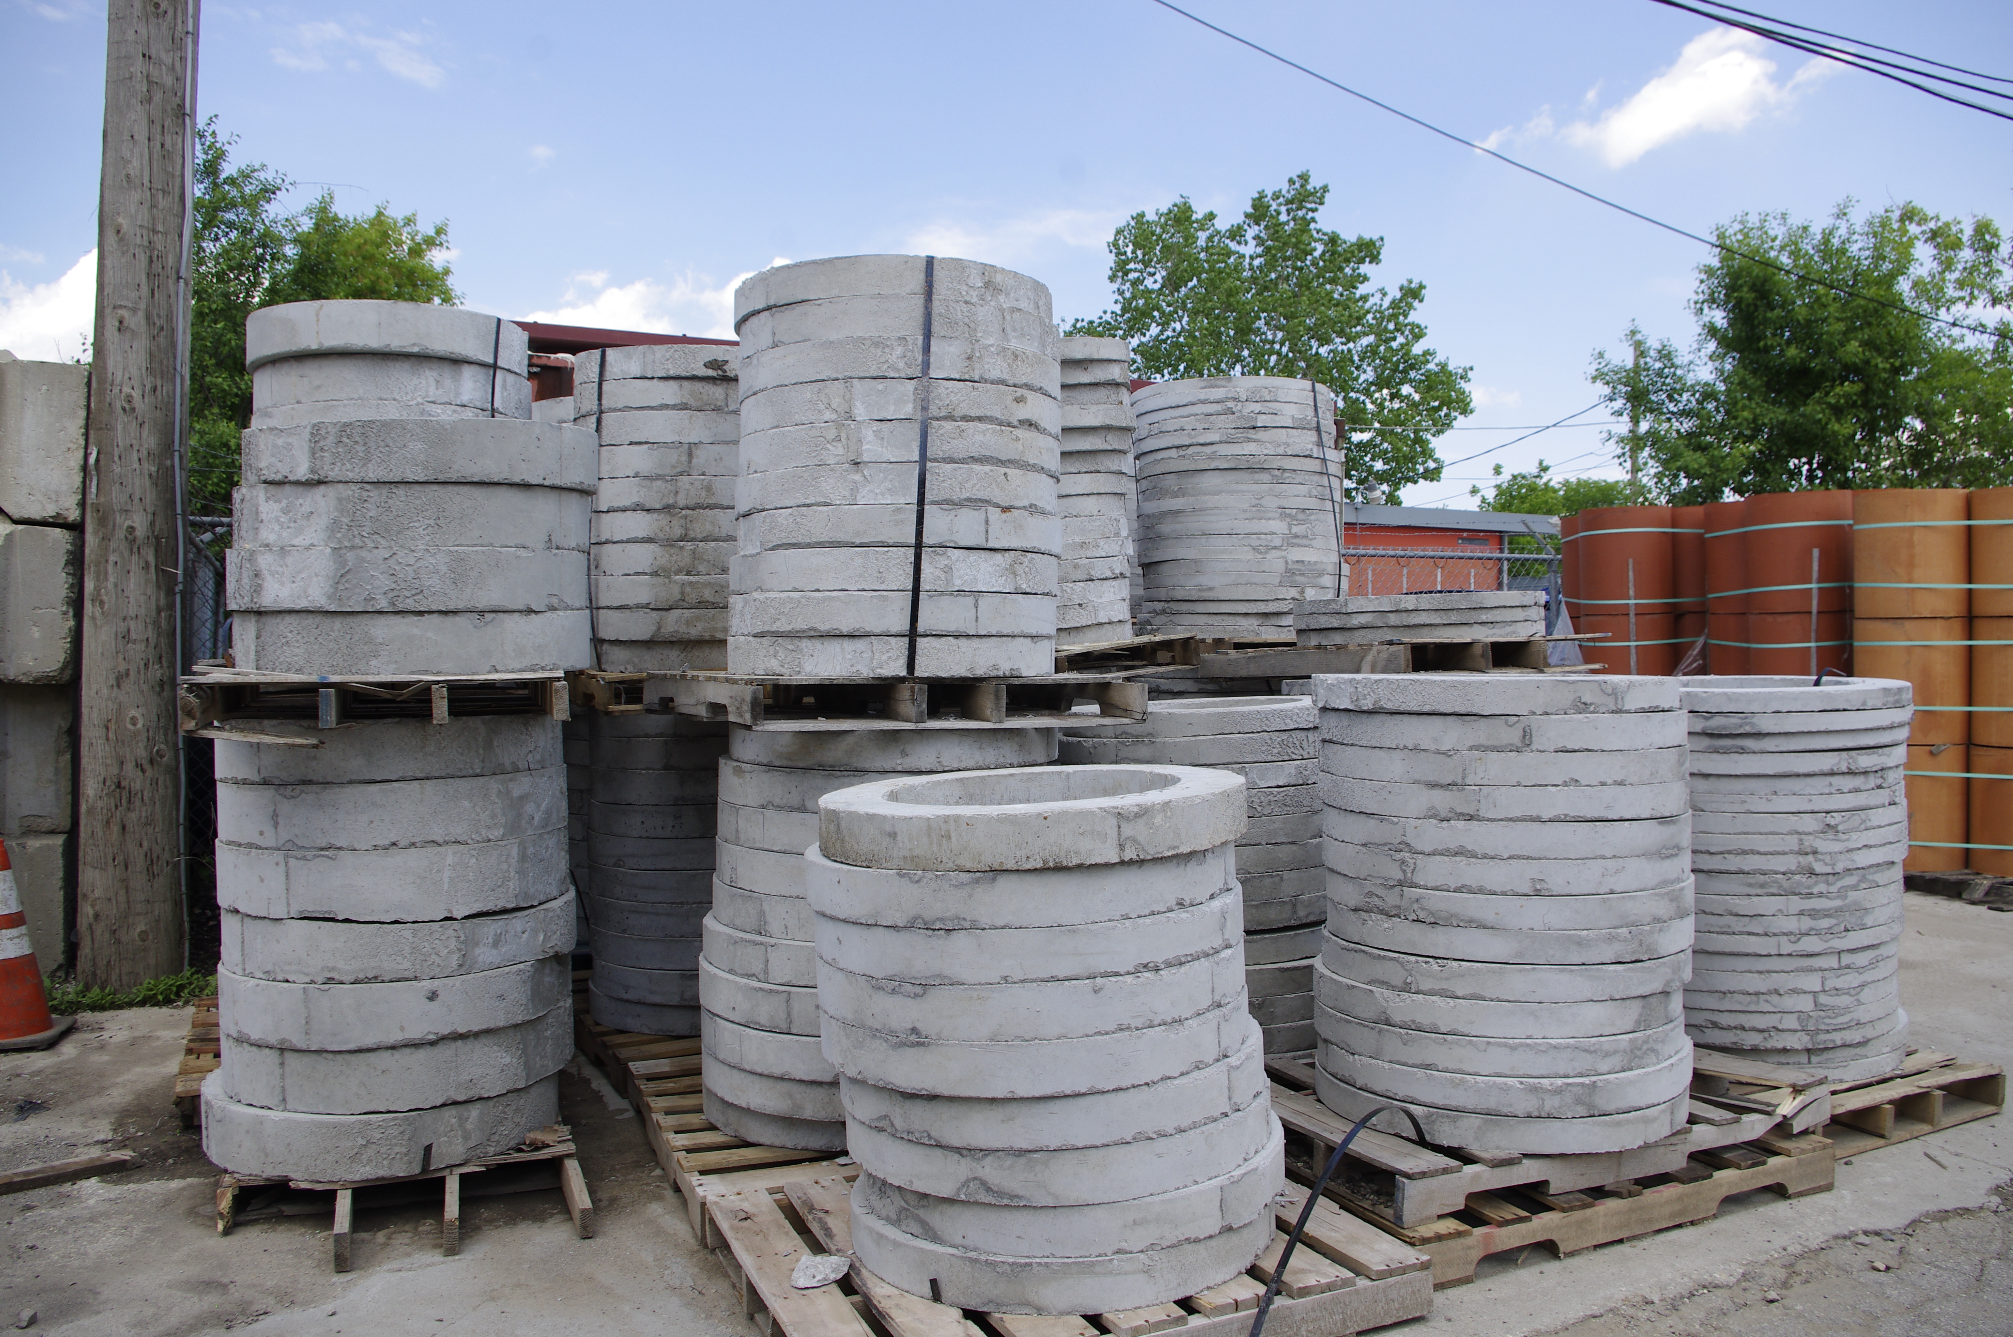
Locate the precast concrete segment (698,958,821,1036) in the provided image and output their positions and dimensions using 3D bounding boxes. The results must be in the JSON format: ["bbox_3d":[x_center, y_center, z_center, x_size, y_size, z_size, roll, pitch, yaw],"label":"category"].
[{"bbox_3d":[-0.348,0.784,3.884,0.860,0.107,0.860,-1,1,0],"label":"precast concrete segment"}]

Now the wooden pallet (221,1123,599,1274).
[{"bbox_3d":[-1.600,1.303,4.028,0.850,0.118,1.130,0,1,-22],"label":"wooden pallet"}]

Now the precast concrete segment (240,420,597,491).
[{"bbox_3d":[-1.516,-0.518,3.931,0.860,0.151,0.860,-1,1,0],"label":"precast concrete segment"}]

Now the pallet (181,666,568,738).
[{"bbox_3d":[-1.574,0.071,3.951,0.830,0.118,1.140,-1,1,-16],"label":"pallet"}]

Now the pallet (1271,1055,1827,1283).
[{"bbox_3d":[1.148,1.111,3.667,1.230,0.235,0.970,-1,1,-25],"label":"pallet"}]

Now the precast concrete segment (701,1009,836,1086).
[{"bbox_3d":[-0.355,0.934,4.101,0.914,0.103,0.914,0,1,0],"label":"precast concrete segment"}]

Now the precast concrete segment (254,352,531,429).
[{"bbox_3d":[-2.032,-0.890,5.005,0.860,0.148,0.860,-1,1,0],"label":"precast concrete segment"}]

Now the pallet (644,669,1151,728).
[{"bbox_3d":[-0.358,0.066,4.210,1.016,0.120,1.219,-1,1,-25],"label":"pallet"}]

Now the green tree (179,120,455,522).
[{"bbox_3d":[-5.500,-1.551,11.970,2.600,5.500,2.600,0,1,0],"label":"green tree"}]

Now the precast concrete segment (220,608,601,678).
[{"bbox_3d":[-1.526,-0.065,3.919,0.860,0.151,0.860,-1,1,0],"label":"precast concrete segment"}]

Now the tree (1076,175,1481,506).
[{"bbox_3d":[3.850,-3.160,21.939,5.900,8.200,5.500,0,1,0],"label":"tree"}]

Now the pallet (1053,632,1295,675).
[{"bbox_3d":[0.040,-0.015,5.471,1.030,0.125,1.200,-7,4,-27],"label":"pallet"}]

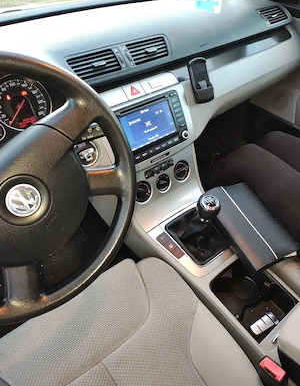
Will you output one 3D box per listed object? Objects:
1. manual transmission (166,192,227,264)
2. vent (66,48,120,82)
[{"bbox_3d":[0.127,0.051,0.679,0.117,0.153,0.133,-28,52,-27],"label":"manual transmission"},{"bbox_3d":[-0.122,-0.281,0.641,0.112,0.026,0.050,-28,96,-27],"label":"vent"}]

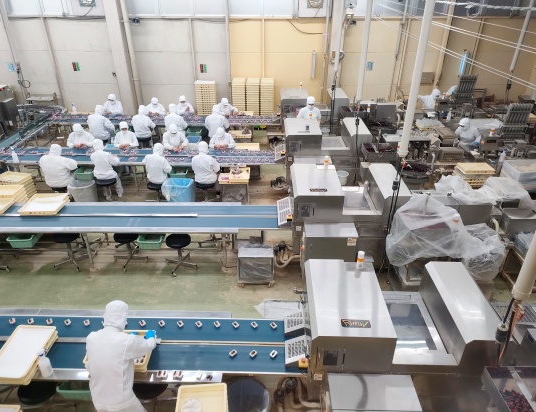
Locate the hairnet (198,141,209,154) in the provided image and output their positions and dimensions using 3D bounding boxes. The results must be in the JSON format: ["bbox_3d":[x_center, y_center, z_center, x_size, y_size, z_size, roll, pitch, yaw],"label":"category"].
[{"bbox_3d":[-1.093,-0.998,7.270,0.200,0.250,0.230,2,31,3],"label":"hairnet"}]

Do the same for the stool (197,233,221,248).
[{"bbox_3d":[-0.872,0.398,6.733,0.440,0.480,0.440,0,30,0],"label":"stool"}]

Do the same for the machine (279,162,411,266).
[{"bbox_3d":[1.091,0.235,6.628,1.831,1.272,1.421,1,29,1],"label":"machine"}]

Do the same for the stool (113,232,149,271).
[{"bbox_3d":[-2.060,0.627,6.335,0.450,0.490,0.450,0,30,0],"label":"stool"}]

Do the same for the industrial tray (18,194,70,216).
[{"bbox_3d":[-3.265,-0.008,6.309,0.540,0.085,0.500,0,30,0],"label":"industrial tray"}]

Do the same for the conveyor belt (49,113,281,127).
[{"bbox_3d":[-2.650,-2.206,11.085,5.995,0.130,0.891,1,29,1],"label":"conveyor belt"}]

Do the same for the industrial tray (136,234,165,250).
[{"bbox_3d":[-1.686,0.444,6.181,0.380,0.140,0.480,0,30,0],"label":"industrial tray"}]

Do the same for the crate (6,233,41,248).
[{"bbox_3d":[-3.741,0.463,6.761,0.443,0.168,0.500,1,29,1],"label":"crate"}]

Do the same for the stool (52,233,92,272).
[{"bbox_3d":[-2.969,0.644,6.473,0.420,0.560,0.420,0,30,0],"label":"stool"}]

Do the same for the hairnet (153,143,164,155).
[{"bbox_3d":[-1.923,-1.012,7.545,0.185,0.230,0.220,8,31,13],"label":"hairnet"}]

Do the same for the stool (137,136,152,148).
[{"bbox_3d":[-2.758,-1.277,9.577,0.420,0.480,0.420,0,30,0],"label":"stool"}]

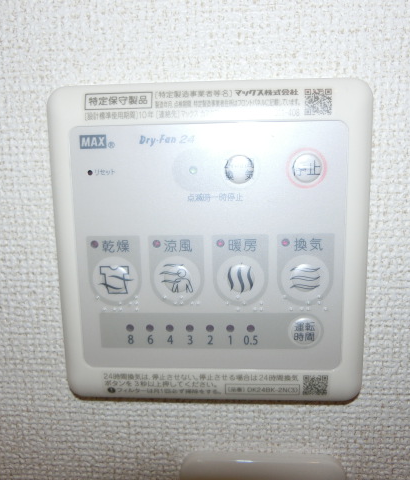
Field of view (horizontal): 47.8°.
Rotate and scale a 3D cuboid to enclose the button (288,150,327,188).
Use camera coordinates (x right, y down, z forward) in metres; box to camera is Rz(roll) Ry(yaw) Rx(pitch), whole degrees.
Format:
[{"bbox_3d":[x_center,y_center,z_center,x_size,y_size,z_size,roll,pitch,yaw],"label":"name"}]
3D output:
[{"bbox_3d":[0.036,-0.025,0.163,0.014,0.014,0.003,0,10,4],"label":"button"}]

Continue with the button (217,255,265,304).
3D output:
[{"bbox_3d":[0.013,0.015,0.171,0.018,0.018,0.003,0,10,4],"label":"button"}]

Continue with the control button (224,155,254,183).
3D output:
[{"bbox_3d":[0.012,-0.025,0.164,0.011,0.011,0.003,0,10,4],"label":"control button"}]

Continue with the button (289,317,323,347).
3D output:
[{"bbox_3d":[0.038,0.034,0.173,0.012,0.012,0.003,0,10,4],"label":"button"}]

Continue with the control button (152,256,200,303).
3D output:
[{"bbox_3d":[-0.010,0.015,0.172,0.018,0.018,0.003,0,10,4],"label":"control button"}]

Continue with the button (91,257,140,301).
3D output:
[{"bbox_3d":[-0.034,0.015,0.174,0.018,0.018,0.003,0,10,4],"label":"button"}]

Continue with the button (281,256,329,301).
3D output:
[{"bbox_3d":[0.037,0.015,0.169,0.018,0.018,0.003,0,10,4],"label":"button"}]

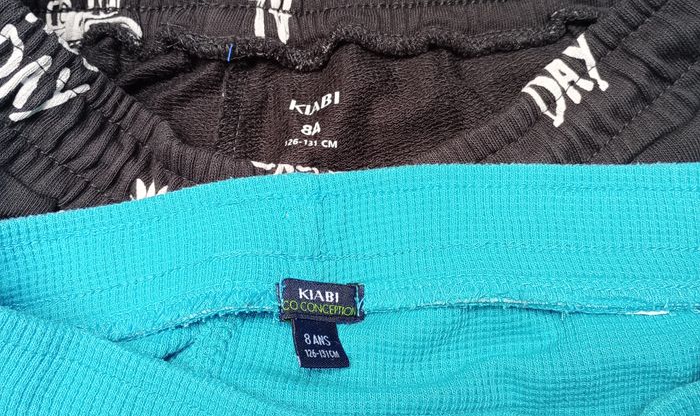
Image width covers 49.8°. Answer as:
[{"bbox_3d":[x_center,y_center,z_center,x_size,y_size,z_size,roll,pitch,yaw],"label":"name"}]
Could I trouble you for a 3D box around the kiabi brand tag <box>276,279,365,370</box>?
[{"bbox_3d":[-0.011,0.043,0.278,0.032,0.005,0.035,3,70,1],"label":"kiabi brand tag"}]

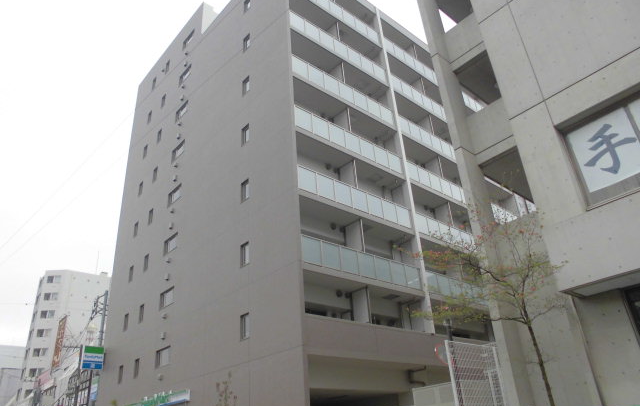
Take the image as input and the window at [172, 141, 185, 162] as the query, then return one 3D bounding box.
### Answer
[{"bbox_3d":[-8.017,-2.912,27.617,0.140,0.835,1.519,19,-36,-37],"label":"window"}]

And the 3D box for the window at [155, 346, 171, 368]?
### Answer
[{"bbox_3d":[-7.439,7.394,22.870,0.150,0.818,1.694,19,-35,-37],"label":"window"}]

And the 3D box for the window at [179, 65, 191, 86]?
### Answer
[{"bbox_3d":[-8.589,-8.141,30.888,0.150,0.818,1.694,19,-35,-37],"label":"window"}]

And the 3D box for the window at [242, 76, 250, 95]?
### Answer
[{"bbox_3d":[-3.481,-5.550,23.052,0.140,0.907,0.569,19,-36,-37],"label":"window"}]

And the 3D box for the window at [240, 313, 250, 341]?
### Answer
[{"bbox_3d":[-2.695,4.572,17.607,0.140,0.907,0.569,19,-36,-37],"label":"window"}]

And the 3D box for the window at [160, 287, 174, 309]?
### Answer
[{"bbox_3d":[-7.427,4.679,23.534,0.140,0.835,1.519,19,-36,-37],"label":"window"}]

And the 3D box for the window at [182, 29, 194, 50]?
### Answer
[{"bbox_3d":[-8.780,-10.731,32.224,0.150,0.818,1.694,19,-35,-37],"label":"window"}]

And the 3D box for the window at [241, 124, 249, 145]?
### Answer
[{"bbox_3d":[-3.403,-3.099,22.291,0.150,0.964,0.730,19,-35,-37],"label":"window"}]

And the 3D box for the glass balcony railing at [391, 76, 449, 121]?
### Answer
[{"bbox_3d":[5.779,-5.610,28.398,5.800,1.228,1.100,19,-36,-37],"label":"glass balcony railing"}]

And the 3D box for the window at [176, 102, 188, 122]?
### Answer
[{"bbox_3d":[-8.400,-5.591,29.572,0.150,0.847,1.694,19,-35,-37],"label":"window"}]

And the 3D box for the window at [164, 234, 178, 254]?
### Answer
[{"bbox_3d":[-7.822,2.216,25.543,0.150,0.818,1.694,19,-35,-37],"label":"window"}]

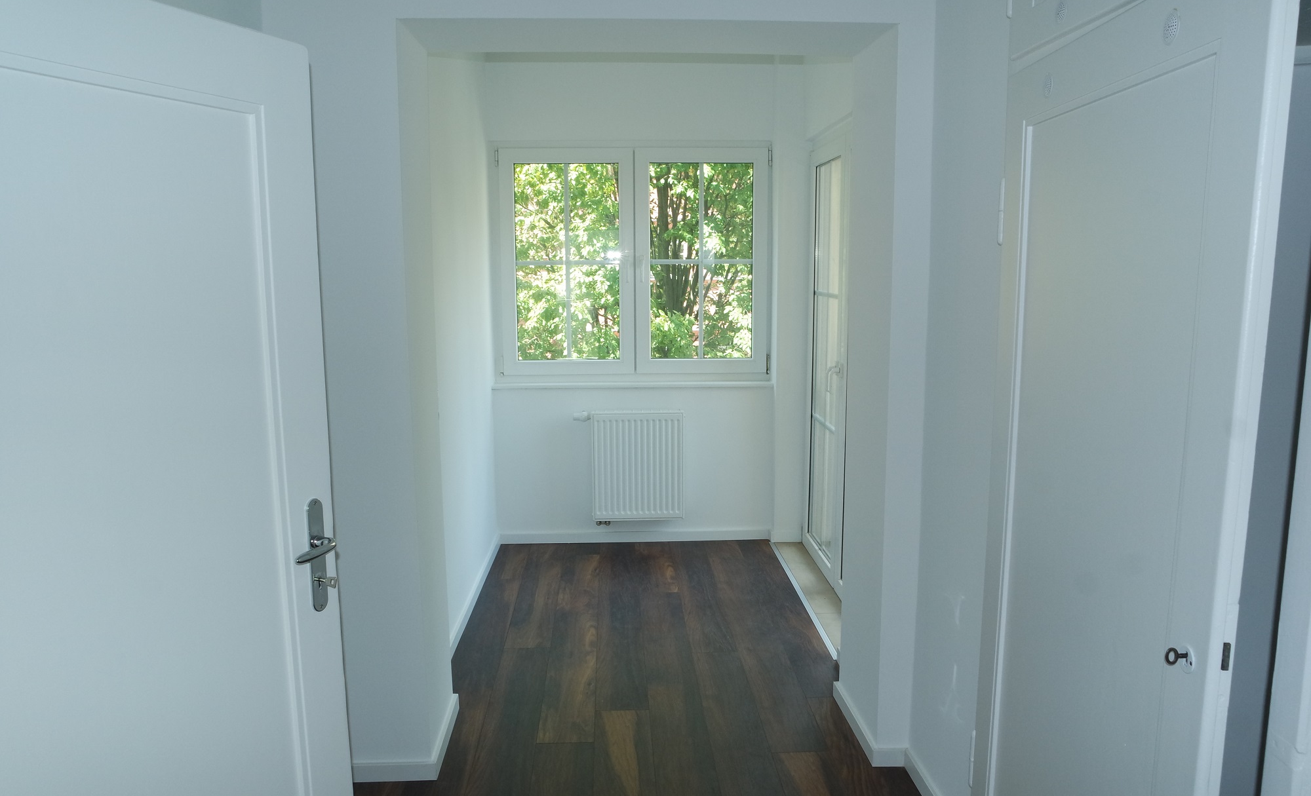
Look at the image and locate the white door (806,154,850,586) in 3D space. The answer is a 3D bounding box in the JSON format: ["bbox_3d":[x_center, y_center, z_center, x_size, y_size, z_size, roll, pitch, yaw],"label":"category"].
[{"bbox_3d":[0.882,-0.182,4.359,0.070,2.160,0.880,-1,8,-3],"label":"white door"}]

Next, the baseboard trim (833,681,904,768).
[{"bbox_3d":[0.715,1.089,2.952,0.105,0.060,0.462,-1,8,-3],"label":"baseboard trim"}]

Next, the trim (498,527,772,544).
[{"bbox_3d":[-0.111,0.792,4.980,1.528,0.060,0.018,-1,8,-3],"label":"trim"}]

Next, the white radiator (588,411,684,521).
[{"bbox_3d":[-0.093,0.369,4.836,0.500,0.600,0.100,-1,8,-3],"label":"white radiator"}]

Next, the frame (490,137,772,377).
[{"bbox_3d":[-0.098,-0.736,4.864,1.482,1.270,0.080,-1,8,-3],"label":"frame"}]

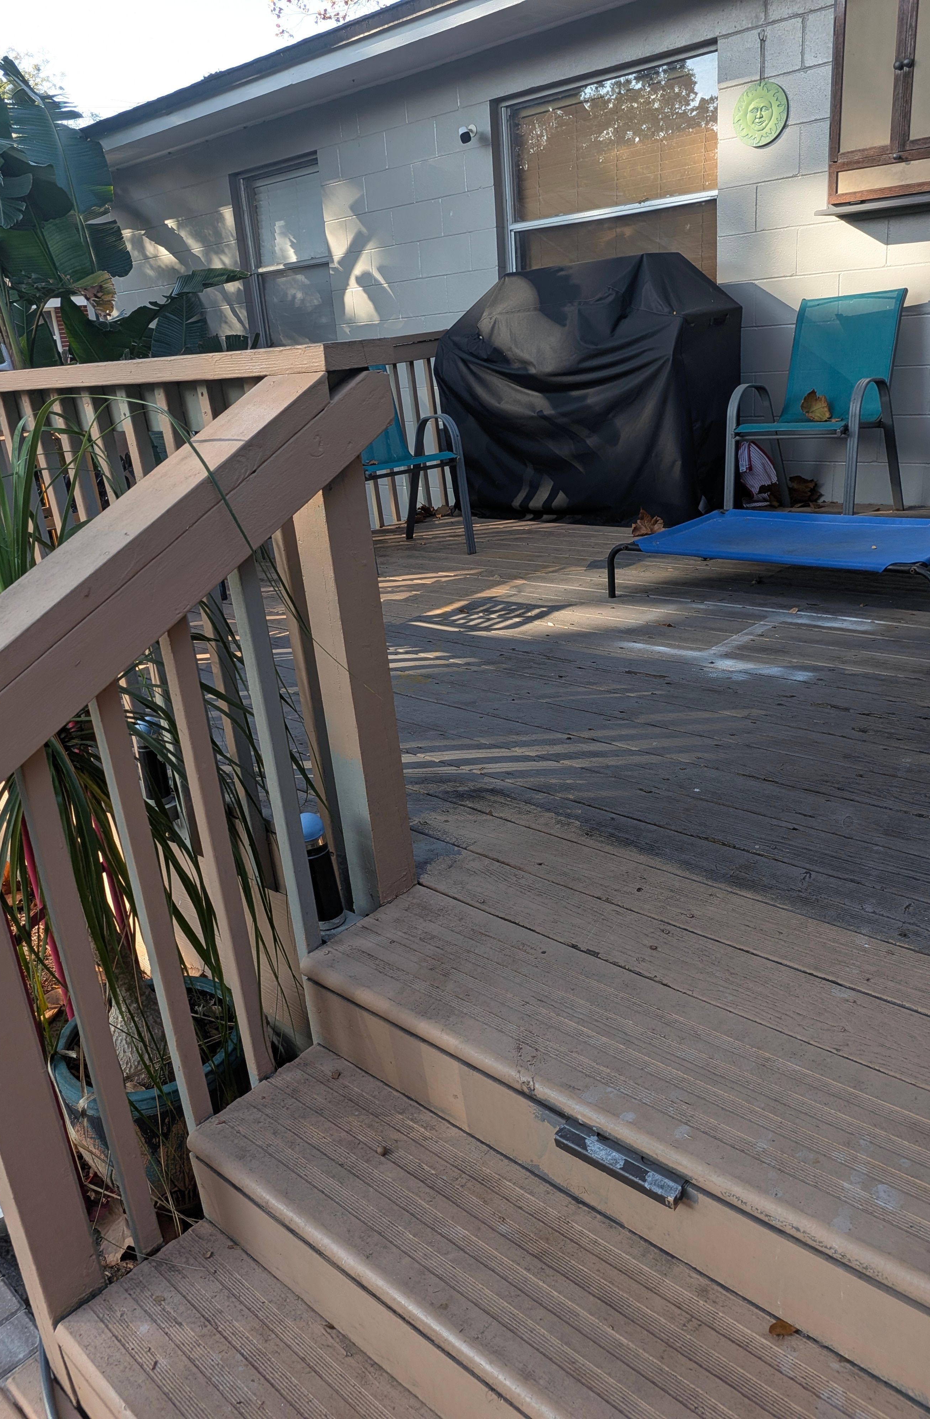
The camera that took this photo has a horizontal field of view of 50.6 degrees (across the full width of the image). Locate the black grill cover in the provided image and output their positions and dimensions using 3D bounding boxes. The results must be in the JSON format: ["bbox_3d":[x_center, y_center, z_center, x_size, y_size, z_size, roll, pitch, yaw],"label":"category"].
[{"bbox_3d":[0.558,-1.528,4.755,1.410,1.150,0.540,14,29,40],"label":"black grill cover"}]

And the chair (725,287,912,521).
[{"bbox_3d":[1.493,-1.249,4.153,0.560,0.910,0.655,14,29,40],"label":"chair"}]

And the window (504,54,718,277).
[{"bbox_3d":[0.754,-2.548,5.079,1.320,1.220,0.100,14,29,40],"label":"window"}]

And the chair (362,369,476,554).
[{"bbox_3d":[-0.370,-1.105,4.232,0.560,0.910,0.655,-17,24,-28],"label":"chair"}]

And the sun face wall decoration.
[{"bbox_3d":[1.296,-2.614,4.316,0.250,0.245,0.035,14,29,40],"label":"sun face wall decoration"}]

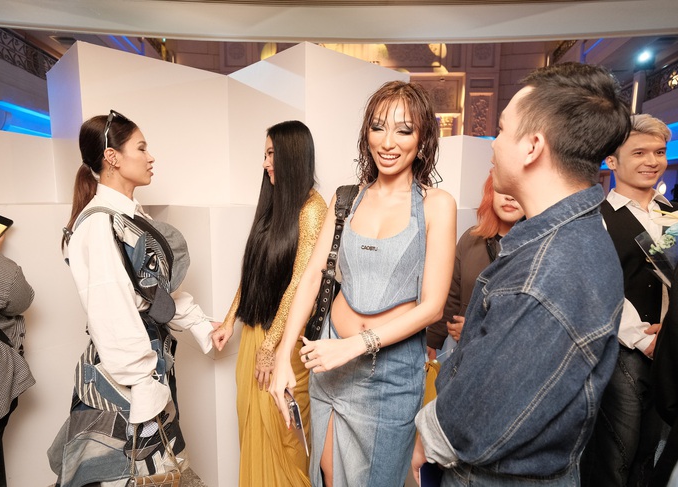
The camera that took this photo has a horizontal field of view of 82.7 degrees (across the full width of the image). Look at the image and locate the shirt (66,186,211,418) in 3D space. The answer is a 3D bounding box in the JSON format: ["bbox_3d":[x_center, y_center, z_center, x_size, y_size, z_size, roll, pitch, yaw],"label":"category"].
[{"bbox_3d":[-0.597,0.172,1.200,0.410,0.660,0.420,-3,6,-25],"label":"shirt"}]

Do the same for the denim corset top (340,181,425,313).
[{"bbox_3d":[0.121,0.011,1.080,0.250,0.360,0.190,2,6,21],"label":"denim corset top"}]

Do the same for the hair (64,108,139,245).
[{"bbox_3d":[-0.766,-0.202,1.250,0.215,0.425,0.165,-3,6,-25],"label":"hair"}]

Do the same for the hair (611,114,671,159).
[{"bbox_3d":[1.018,-0.361,1.310,0.165,0.145,0.190,2,6,16],"label":"hair"}]

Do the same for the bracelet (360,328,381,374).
[{"bbox_3d":[0.078,0.266,0.950,0.055,0.110,0.055,3,6,30],"label":"bracelet"}]

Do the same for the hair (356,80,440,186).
[{"bbox_3d":[0.165,-0.298,1.070,0.225,0.285,0.200,2,6,18],"label":"hair"}]

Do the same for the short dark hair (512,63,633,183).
[{"bbox_3d":[0.425,-0.212,0.715,0.165,0.210,0.195,-4,7,-36],"label":"short dark hair"}]

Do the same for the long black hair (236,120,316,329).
[{"bbox_3d":[-0.216,-0.058,1.340,0.260,0.730,0.220,-3,6,-25],"label":"long black hair"}]

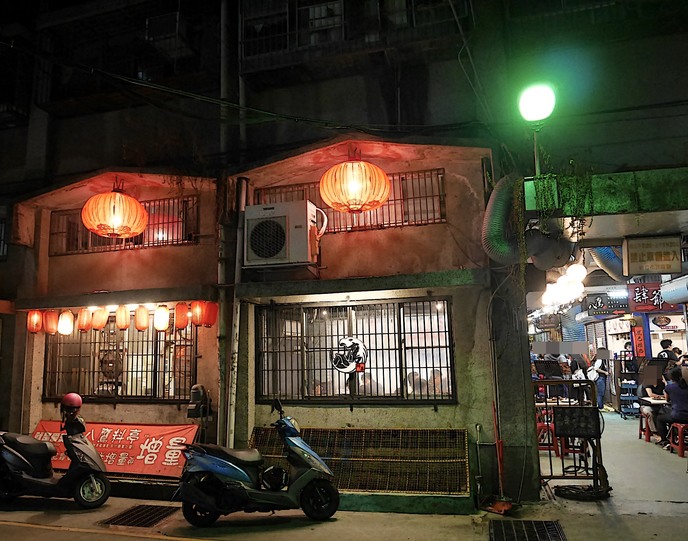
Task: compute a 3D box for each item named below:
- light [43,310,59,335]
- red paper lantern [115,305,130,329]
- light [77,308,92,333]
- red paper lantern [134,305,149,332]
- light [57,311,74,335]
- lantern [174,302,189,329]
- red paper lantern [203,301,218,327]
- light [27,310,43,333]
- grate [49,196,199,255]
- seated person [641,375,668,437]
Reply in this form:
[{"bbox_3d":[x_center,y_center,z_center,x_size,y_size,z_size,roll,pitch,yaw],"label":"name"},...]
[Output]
[{"bbox_3d":[-3.949,0.705,6.737,0.177,0.328,0.177,-4,-9,16],"label":"light"},{"bbox_3d":[-2.897,0.620,6.555,0.180,0.325,0.180,-4,-10,13],"label":"red paper lantern"},{"bbox_3d":[-3.412,0.662,6.588,0.169,0.317,0.169,-4,-9,16],"label":"light"},{"bbox_3d":[-2.564,0.614,6.350,0.158,0.335,0.158,-4,-9,16],"label":"red paper lantern"},{"bbox_3d":[-3.751,0.710,6.752,0.180,0.325,0.180,-4,-10,13],"label":"light"},{"bbox_3d":[-2.057,0.585,6.353,0.180,0.325,0.180,-4,-10,13],"label":"lantern"},{"bbox_3d":[-1.670,0.558,6.262,0.180,0.325,0.180,-4,-10,13],"label":"red paper lantern"},{"bbox_3d":[-4.255,0.702,6.878,0.180,0.325,0.180,-4,-10,13],"label":"light"},{"bbox_3d":[-3.100,-0.598,6.935,2.447,0.664,0.070,-4,-9,16],"label":"grate"},{"bbox_3d":[5.437,2.359,8.797,0.470,1.210,0.680,3,-11,-23],"label":"seated person"}]

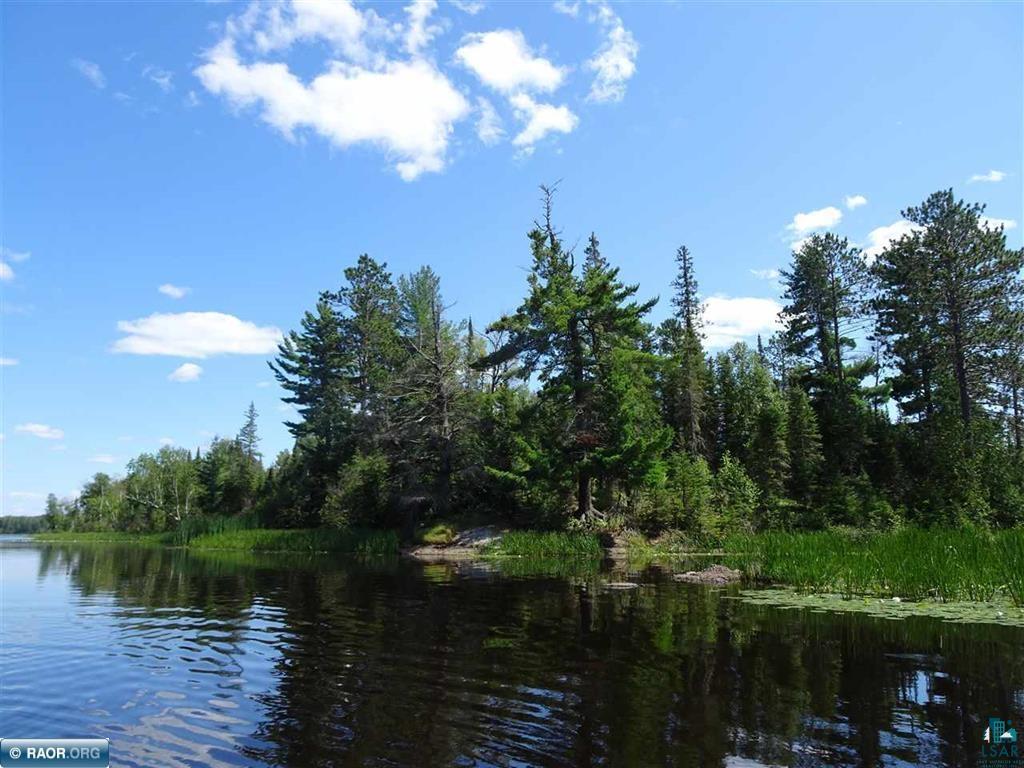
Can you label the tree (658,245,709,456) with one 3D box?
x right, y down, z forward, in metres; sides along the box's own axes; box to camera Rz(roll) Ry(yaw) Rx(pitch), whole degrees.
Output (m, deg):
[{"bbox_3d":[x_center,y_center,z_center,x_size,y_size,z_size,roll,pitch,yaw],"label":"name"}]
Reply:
[{"bbox_3d":[10.591,-1.434,43.712,3.088,15.242,3.088,0,-12,0],"label":"tree"}]

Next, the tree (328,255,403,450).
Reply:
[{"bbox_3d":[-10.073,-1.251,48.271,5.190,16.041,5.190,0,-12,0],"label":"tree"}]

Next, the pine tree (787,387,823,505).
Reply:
[{"bbox_3d":[14.885,3.099,36.128,1.832,6.279,1.832,0,-12,0],"label":"pine tree"}]

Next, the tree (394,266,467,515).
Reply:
[{"bbox_3d":[-4.623,0.113,40.325,4.084,14.361,3.880,0,-12,0],"label":"tree"}]

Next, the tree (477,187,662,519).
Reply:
[{"bbox_3d":[3.090,-2.136,38.241,9.994,18.436,7.995,0,-12,0],"label":"tree"}]

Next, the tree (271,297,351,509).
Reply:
[{"bbox_3d":[-12.735,1.202,44.695,5.157,13.799,4.899,0,-12,0],"label":"tree"}]

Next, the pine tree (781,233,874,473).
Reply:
[{"bbox_3d":[19.013,-1.650,42.736,5.665,15.969,5.382,0,-12,0],"label":"pine tree"}]

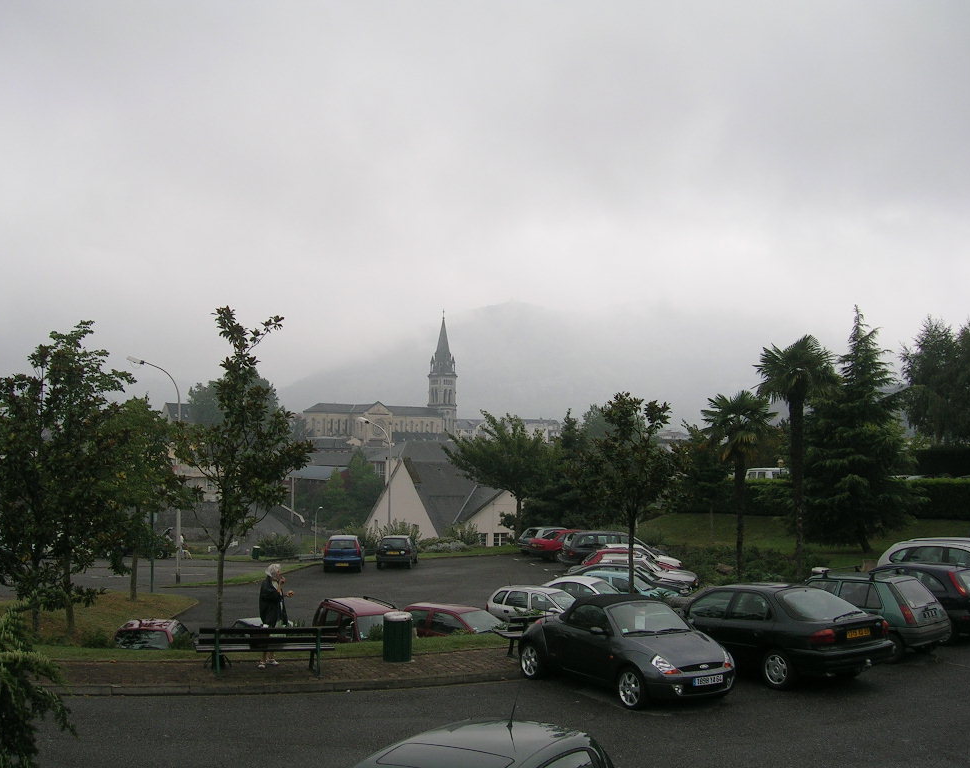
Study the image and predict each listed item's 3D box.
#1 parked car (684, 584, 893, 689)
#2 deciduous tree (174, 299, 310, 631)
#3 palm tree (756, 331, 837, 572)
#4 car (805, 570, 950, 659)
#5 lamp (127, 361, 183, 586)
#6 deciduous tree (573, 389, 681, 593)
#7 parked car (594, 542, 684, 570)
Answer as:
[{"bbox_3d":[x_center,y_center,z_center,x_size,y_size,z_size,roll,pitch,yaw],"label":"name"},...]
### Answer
[{"bbox_3d":[4.280,3.803,16.877,1.750,1.420,4.550,2,-3,-29],"label":"parked car"},{"bbox_3d":[-4.374,1.689,18.600,2.350,5.963,2.300,0,-3,0],"label":"deciduous tree"},{"bbox_3d":[7.820,1.780,26.000,2.100,6.000,2.100,0,-3,0],"label":"palm tree"},{"bbox_3d":[6.477,4.166,19.094,1.590,1.430,3.620,3,-6,-41],"label":"car"},{"bbox_3d":[-13.087,3.366,41.000,2.150,9.068,0.350,0,-3,0],"label":"lamp"},{"bbox_3d":[2.830,2.500,20.800,2.100,4.600,2.100,0,-3,0],"label":"deciduous tree"},{"bbox_3d":[6.370,7.464,43.500,3.850,1.400,1.650,0,-3,5],"label":"parked car"}]

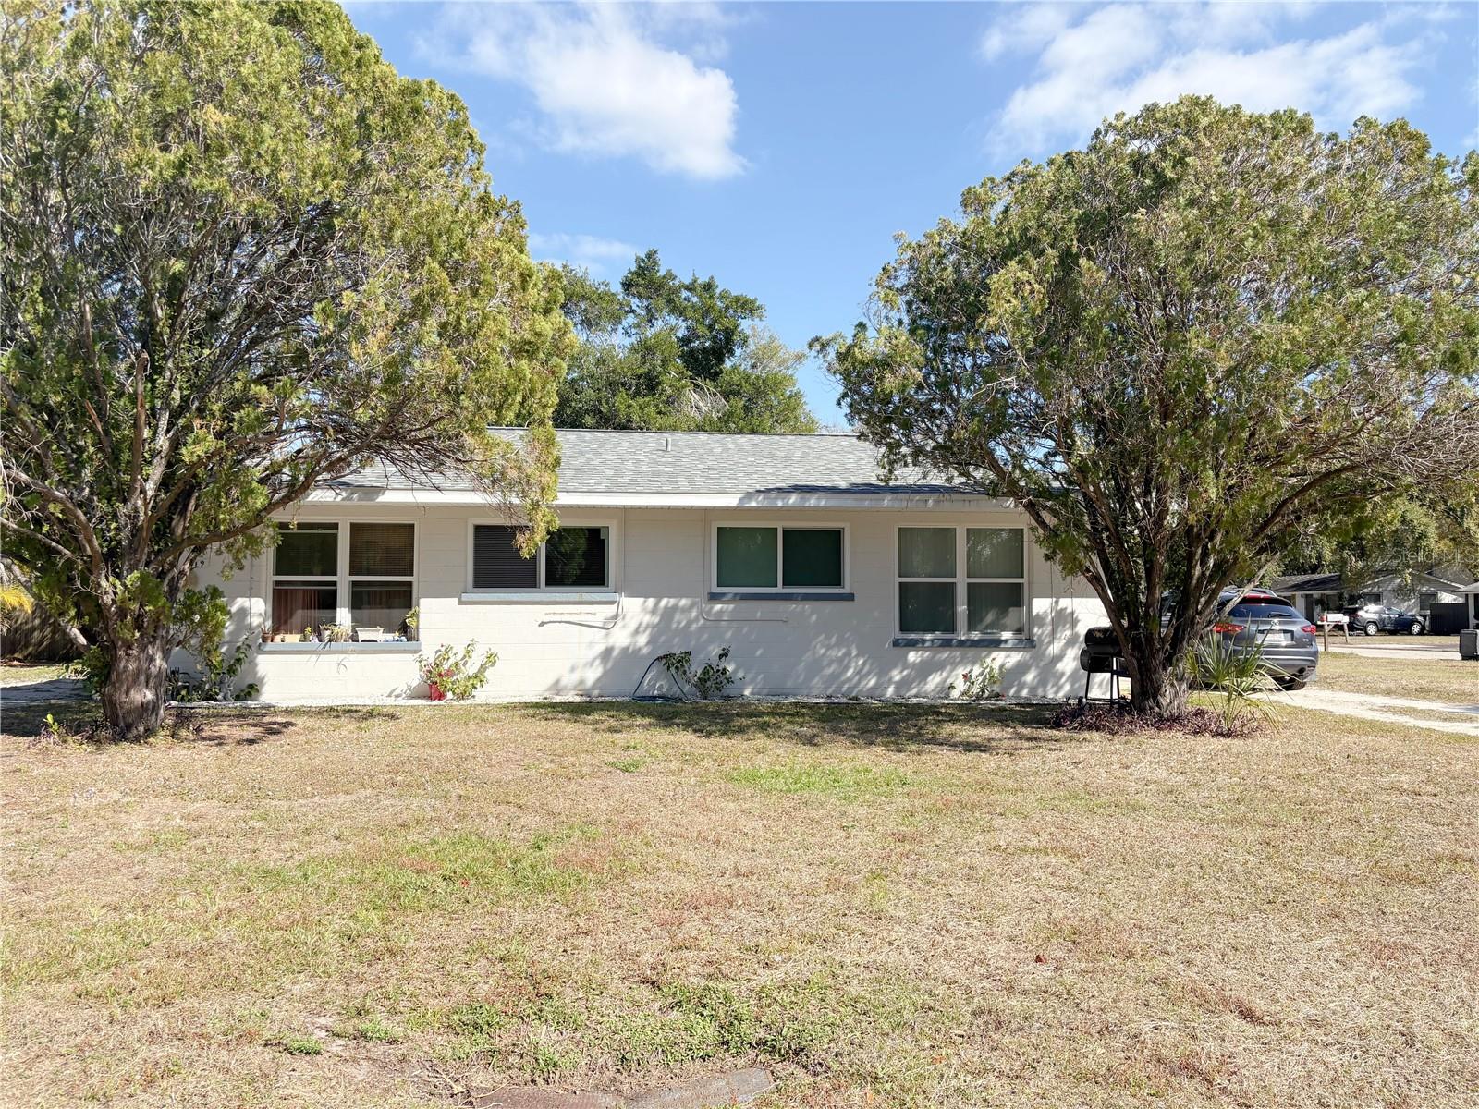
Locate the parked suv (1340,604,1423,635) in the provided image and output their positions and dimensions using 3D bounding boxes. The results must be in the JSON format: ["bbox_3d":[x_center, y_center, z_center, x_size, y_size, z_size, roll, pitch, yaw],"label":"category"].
[{"bbox_3d":[36.850,3.750,63.500,4.600,1.690,1.860,0,-2,-5],"label":"parked suv"}]

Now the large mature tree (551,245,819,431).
[{"bbox_3d":[-1.600,-2.800,30.000,8.200,10.700,8.000,0,-2,-5],"label":"large mature tree"}]

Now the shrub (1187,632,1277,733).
[{"bbox_3d":[5.270,1.360,11.900,1.000,1.120,1.000,0,-2,-5],"label":"shrub"}]

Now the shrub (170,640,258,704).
[{"bbox_3d":[-6.570,1.460,13.870,1.080,0.800,0.750,0,-2,-5],"label":"shrub"}]

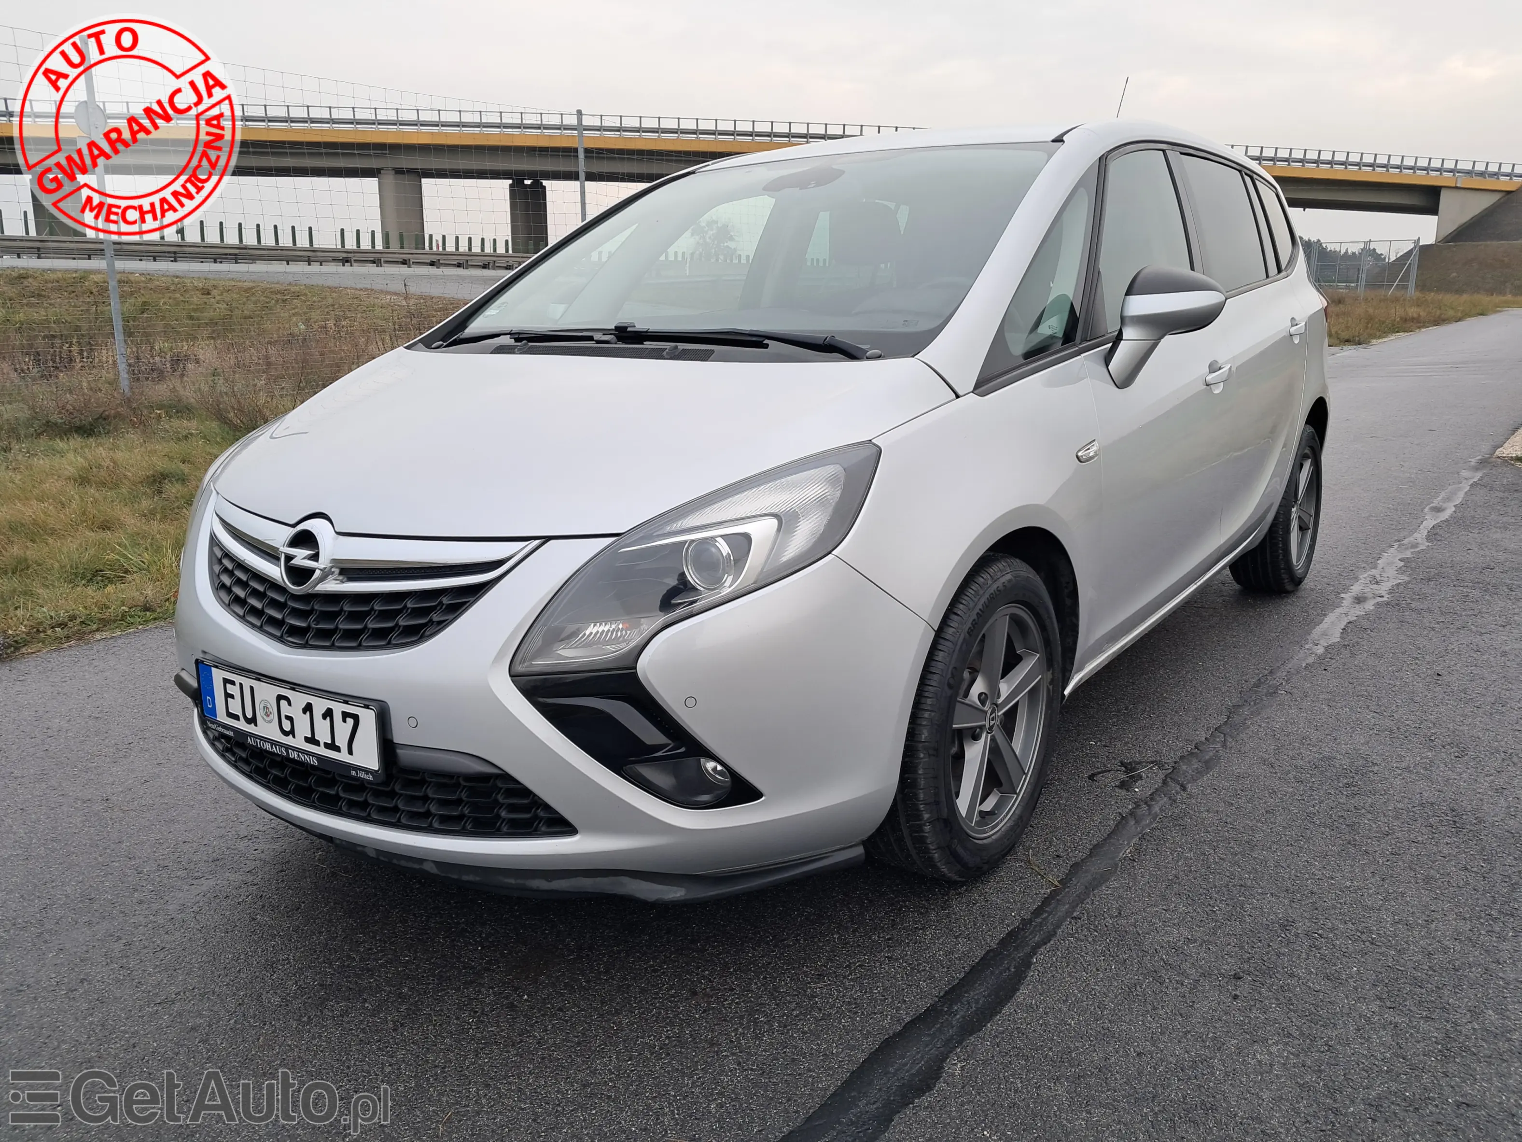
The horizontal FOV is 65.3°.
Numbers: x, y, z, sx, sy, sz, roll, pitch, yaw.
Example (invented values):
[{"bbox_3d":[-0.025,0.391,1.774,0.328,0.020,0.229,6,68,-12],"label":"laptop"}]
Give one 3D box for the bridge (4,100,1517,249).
[{"bbox_3d":[1.305,-21.223,68.723,95.000,7.800,10.500,-4,12,-14],"label":"bridge"}]

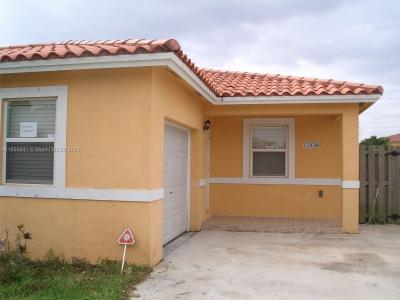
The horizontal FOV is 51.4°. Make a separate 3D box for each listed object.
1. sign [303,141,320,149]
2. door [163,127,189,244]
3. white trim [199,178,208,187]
[{"bbox_3d":[2.693,-0.130,10.033,0.390,0.166,0.029,0,-2,11],"label":"sign"},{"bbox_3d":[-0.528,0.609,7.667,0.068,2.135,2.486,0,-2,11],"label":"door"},{"bbox_3d":[0.107,0.734,9.477,0.049,0.154,0.926,0,-2,11],"label":"white trim"}]

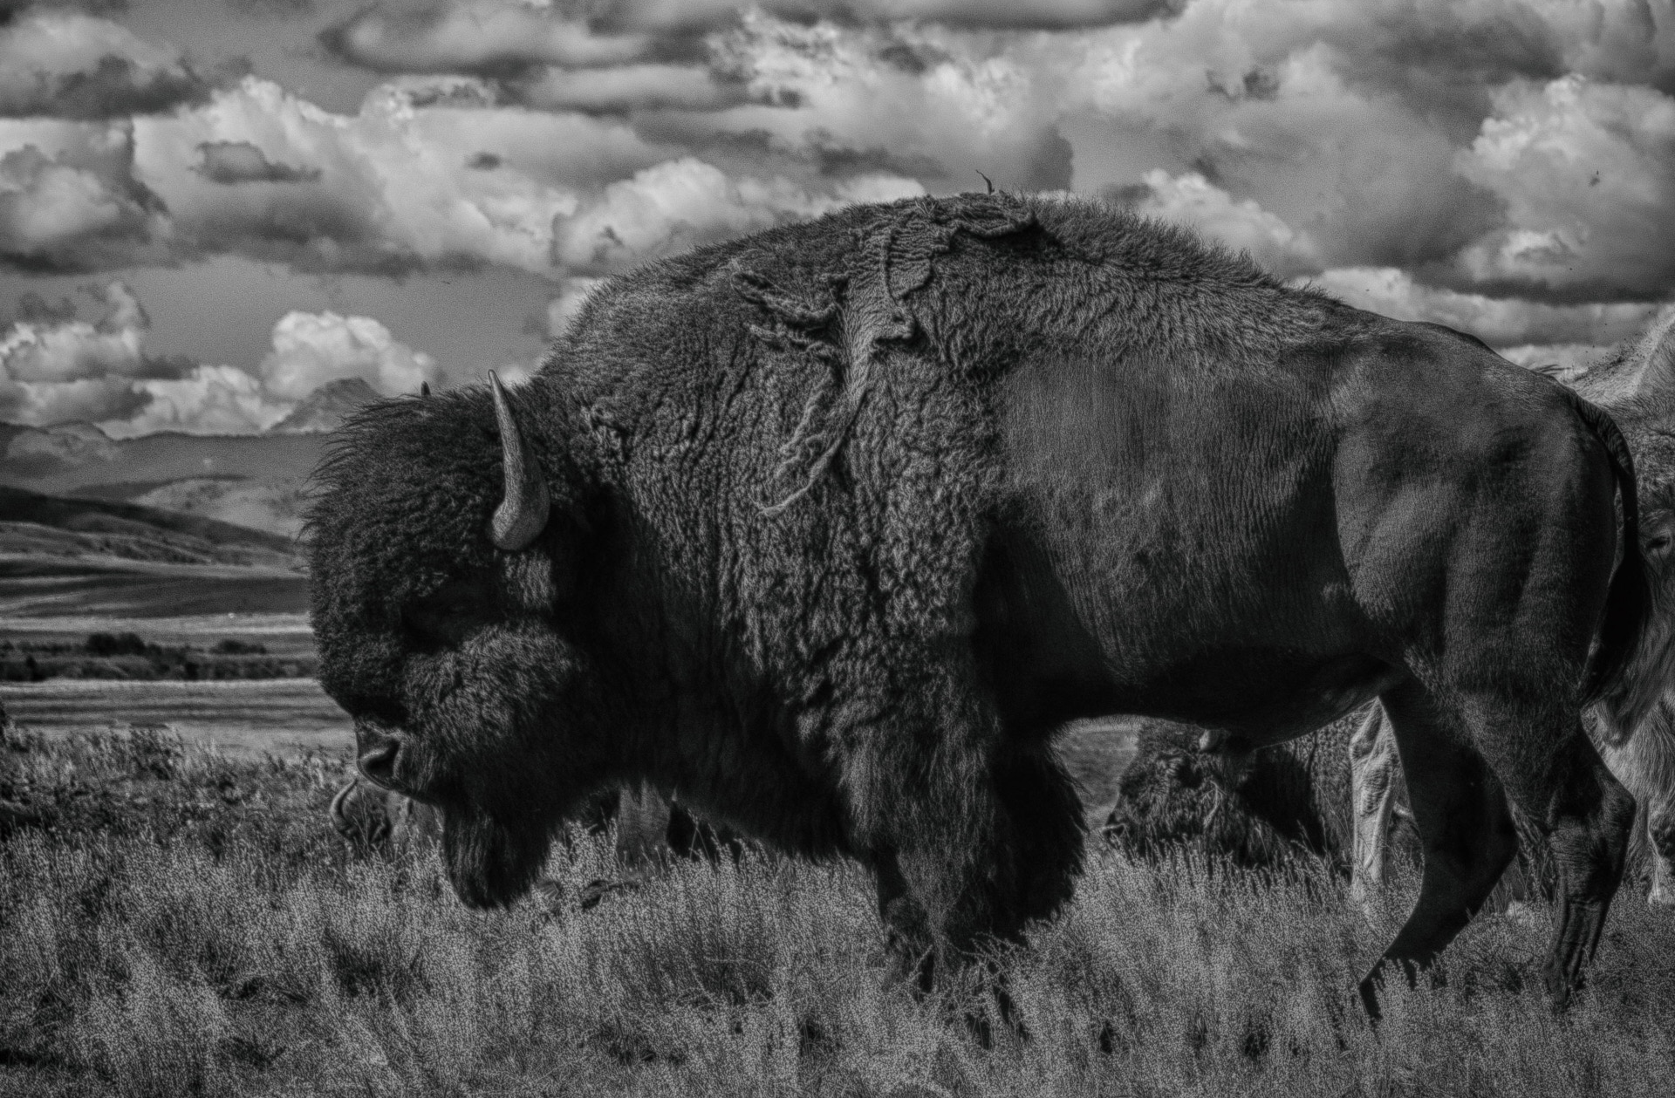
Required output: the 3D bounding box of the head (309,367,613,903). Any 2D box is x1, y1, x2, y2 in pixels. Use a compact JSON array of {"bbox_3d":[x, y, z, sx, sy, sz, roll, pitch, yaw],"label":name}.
[{"bbox_3d":[-0.794,0.193,8.750,0.600,1.100,0.620,0,0,-12],"label":"head"}]

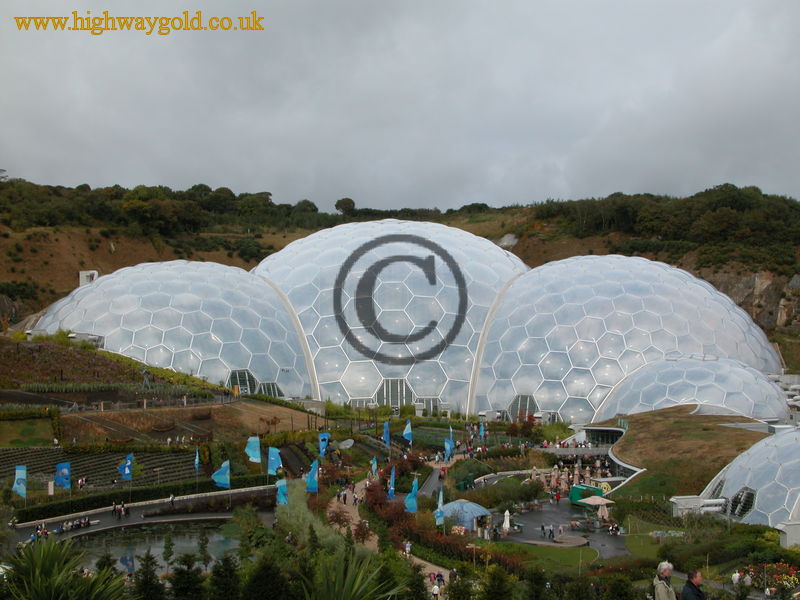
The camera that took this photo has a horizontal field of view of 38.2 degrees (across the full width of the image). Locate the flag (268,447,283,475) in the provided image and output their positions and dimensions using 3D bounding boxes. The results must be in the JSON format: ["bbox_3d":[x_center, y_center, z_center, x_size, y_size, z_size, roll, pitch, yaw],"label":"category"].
[{"bbox_3d":[-17.083,22.160,158.550,2.000,3.900,0.300,0,0,-6],"label":"flag"}]

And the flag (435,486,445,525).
[{"bbox_3d":[4.238,22.050,123.983,1.400,3.950,0.300,0,0,2],"label":"flag"}]

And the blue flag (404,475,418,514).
[{"bbox_3d":[1.315,22.353,132.116,1.600,4.000,0.300,0,0,1],"label":"blue flag"}]

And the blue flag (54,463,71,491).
[{"bbox_3d":[-43.277,22.568,148.168,2.100,3.700,0.300,0,0,-16],"label":"blue flag"}]

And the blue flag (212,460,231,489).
[{"bbox_3d":[-24.008,23.470,155.415,2.400,3.900,0.300,0,0,-9],"label":"blue flag"}]

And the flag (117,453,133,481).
[{"bbox_3d":[-35.998,21.795,151.255,2.100,3.750,0.300,0,0,-13],"label":"flag"}]

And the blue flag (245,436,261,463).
[{"bbox_3d":[-21.277,21.784,167.250,2.100,3.900,0.300,0,0,-7],"label":"blue flag"}]

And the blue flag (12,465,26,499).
[{"bbox_3d":[-43.309,20.659,131.520,1.700,3.950,0.300,0,0,-18],"label":"blue flag"}]

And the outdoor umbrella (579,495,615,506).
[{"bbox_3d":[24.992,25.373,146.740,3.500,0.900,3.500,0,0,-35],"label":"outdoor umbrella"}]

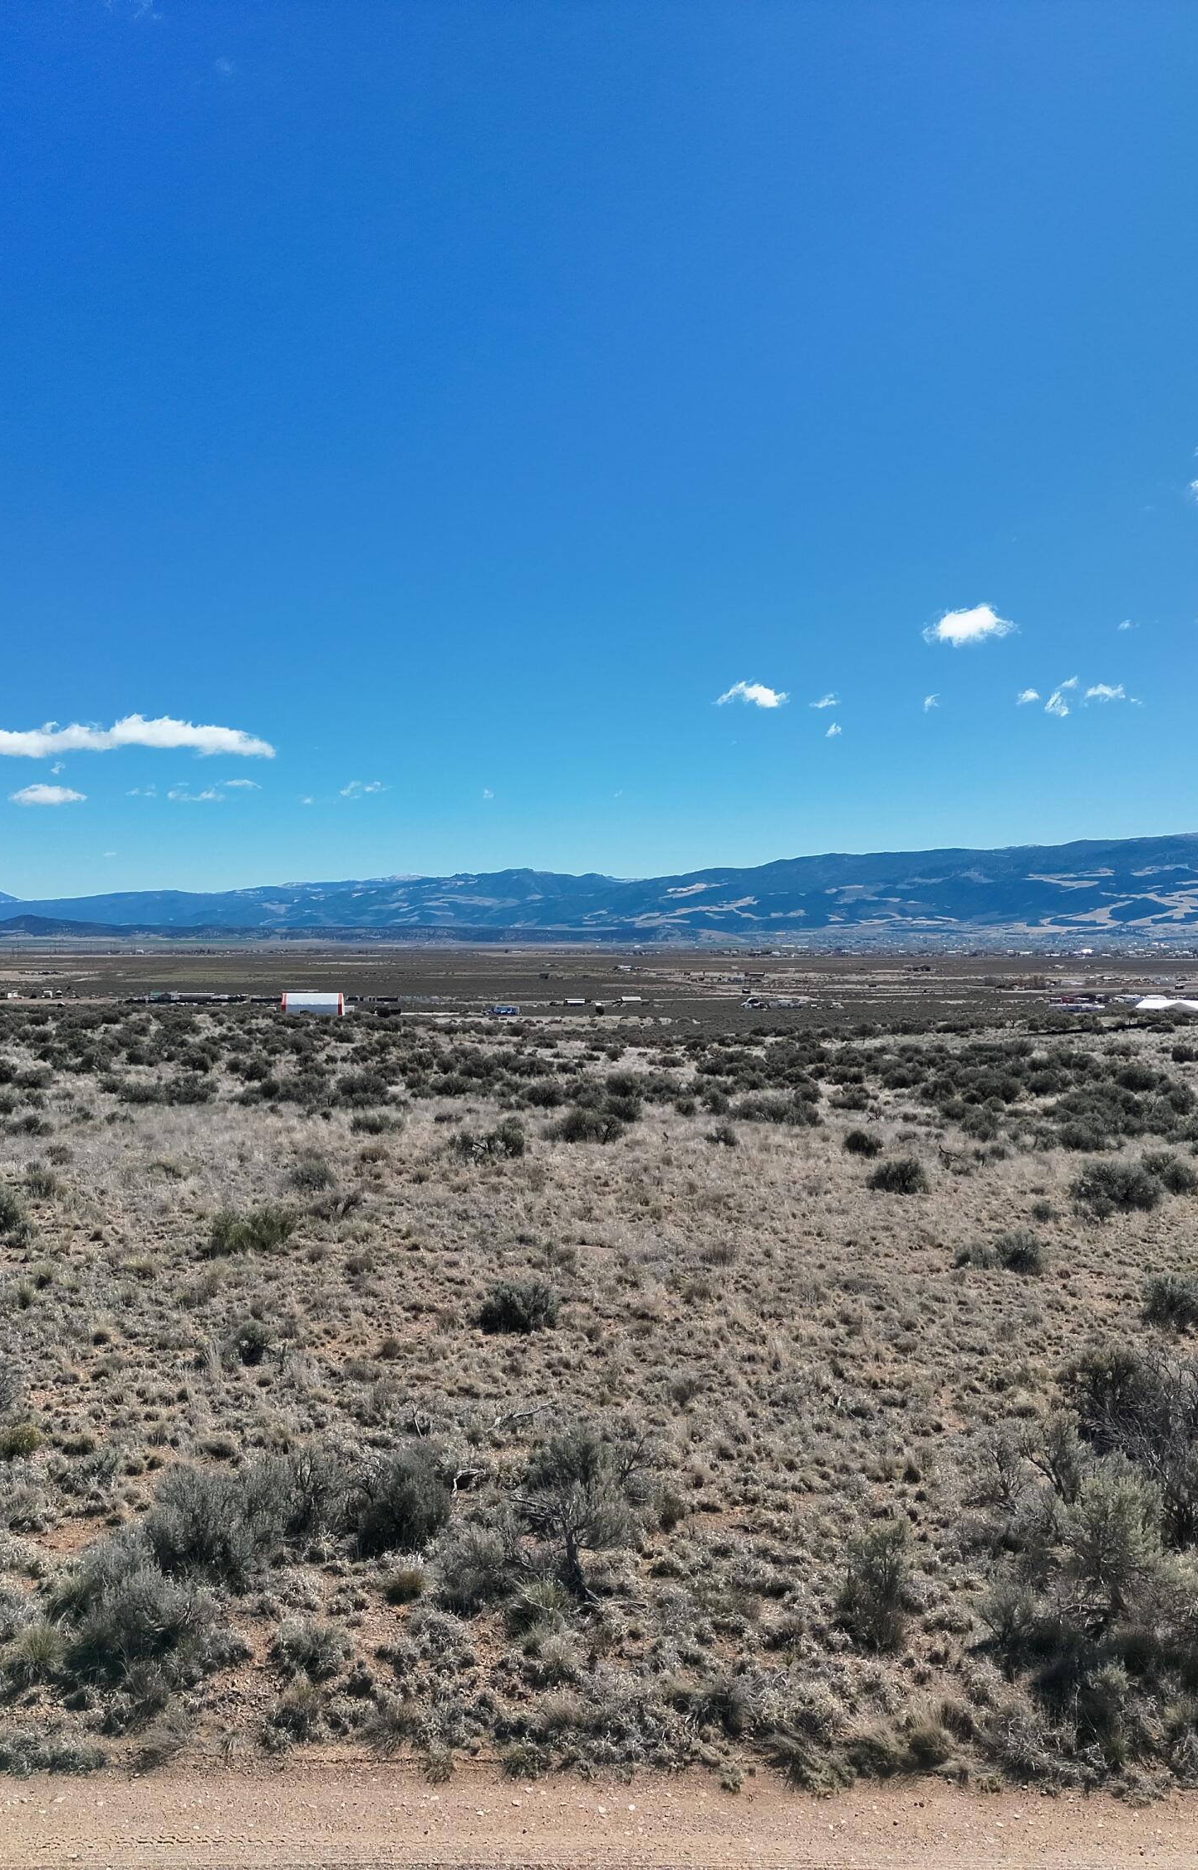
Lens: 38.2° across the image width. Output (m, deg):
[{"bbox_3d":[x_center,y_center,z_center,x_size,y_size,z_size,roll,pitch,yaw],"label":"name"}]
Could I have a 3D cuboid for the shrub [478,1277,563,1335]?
[{"bbox_3d":[-0.980,4.457,20.958,1.038,0.587,0.955,0,0,-3],"label":"shrub"}]

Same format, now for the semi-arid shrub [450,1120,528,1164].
[{"bbox_3d":[-2.388,4.455,37.508,1.640,0.890,1.509,0,0,0],"label":"semi-arid shrub"}]

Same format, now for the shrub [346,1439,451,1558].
[{"bbox_3d":[-1.486,4.135,12.808,0.794,0.787,0.754,0,0,0],"label":"shrub"}]

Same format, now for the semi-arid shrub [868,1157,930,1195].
[{"bbox_3d":[5.711,4.561,32.913,1.115,0.678,1.026,0,0,0],"label":"semi-arid shrub"}]

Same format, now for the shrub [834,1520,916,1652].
[{"bbox_3d":[1.759,4.132,11.035,0.522,0.773,0.496,0,0,0],"label":"shrub"}]

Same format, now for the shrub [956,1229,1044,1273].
[{"bbox_3d":[5.547,4.343,23.898,1.212,0.510,0.969,0,0,0],"label":"shrub"}]

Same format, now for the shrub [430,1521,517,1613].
[{"bbox_3d":[-0.849,4.244,11.687,0.579,0.556,0.550,0,0,0],"label":"shrub"}]

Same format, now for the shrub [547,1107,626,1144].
[{"bbox_3d":[-0.289,4.319,39.477,1.779,0.751,1.423,0,0,0],"label":"shrub"}]

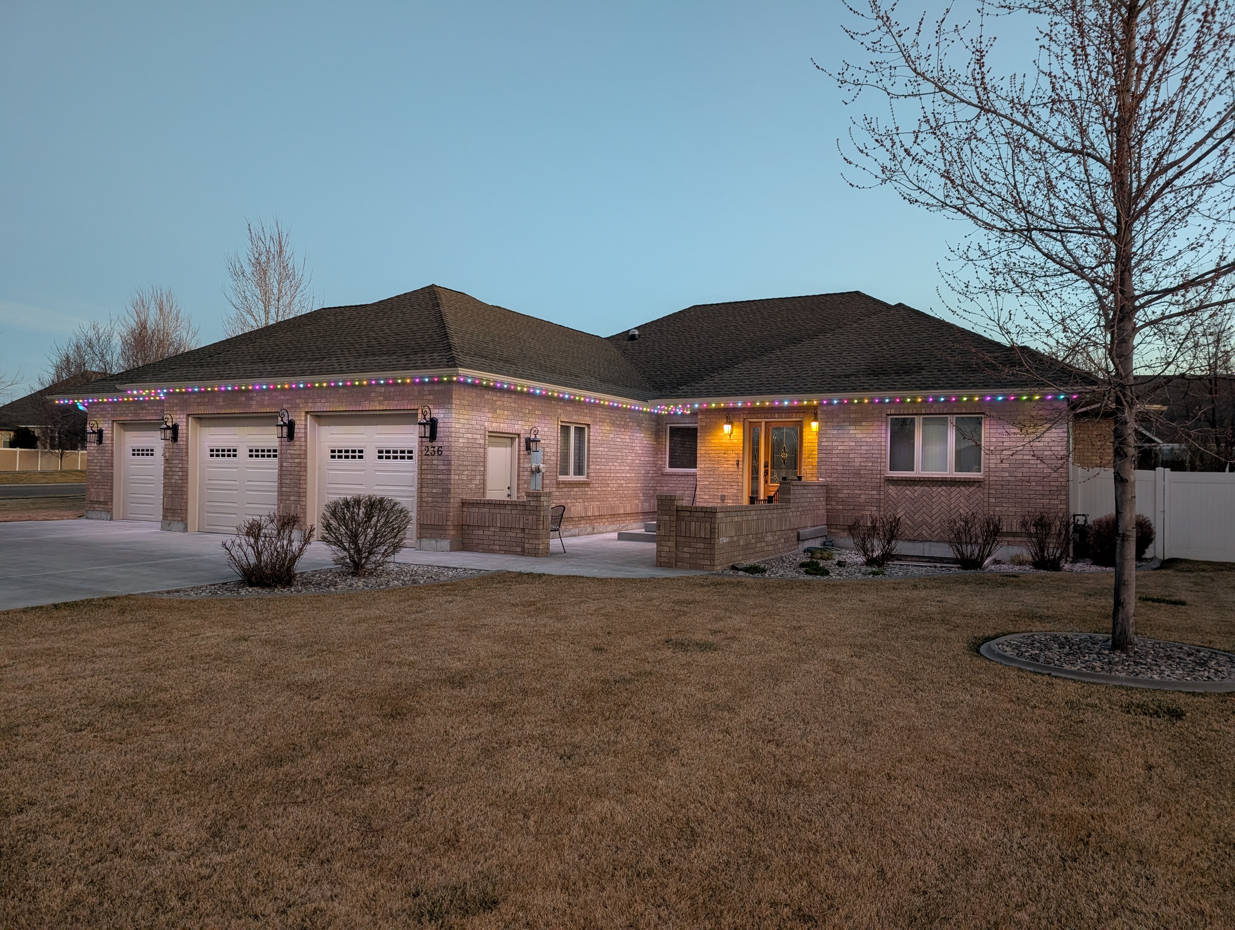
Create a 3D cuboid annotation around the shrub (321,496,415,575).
[{"bbox_3d":[-3.318,0.928,11.300,1.220,1.070,1.200,1,-1,29],"label":"shrub"}]

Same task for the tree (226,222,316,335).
[{"bbox_3d":[-15.007,-4.559,37.000,4.600,12.100,4.600,1,-1,29],"label":"tree"}]

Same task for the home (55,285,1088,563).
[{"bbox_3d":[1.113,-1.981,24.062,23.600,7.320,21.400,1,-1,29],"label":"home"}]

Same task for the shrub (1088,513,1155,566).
[{"bbox_3d":[9.288,1.369,15.800,1.240,0.980,1.200,1,-1,29],"label":"shrub"}]

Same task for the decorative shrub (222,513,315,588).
[{"bbox_3d":[-4.236,1.036,10.400,1.130,0.900,1.100,1,-1,29],"label":"decorative shrub"}]

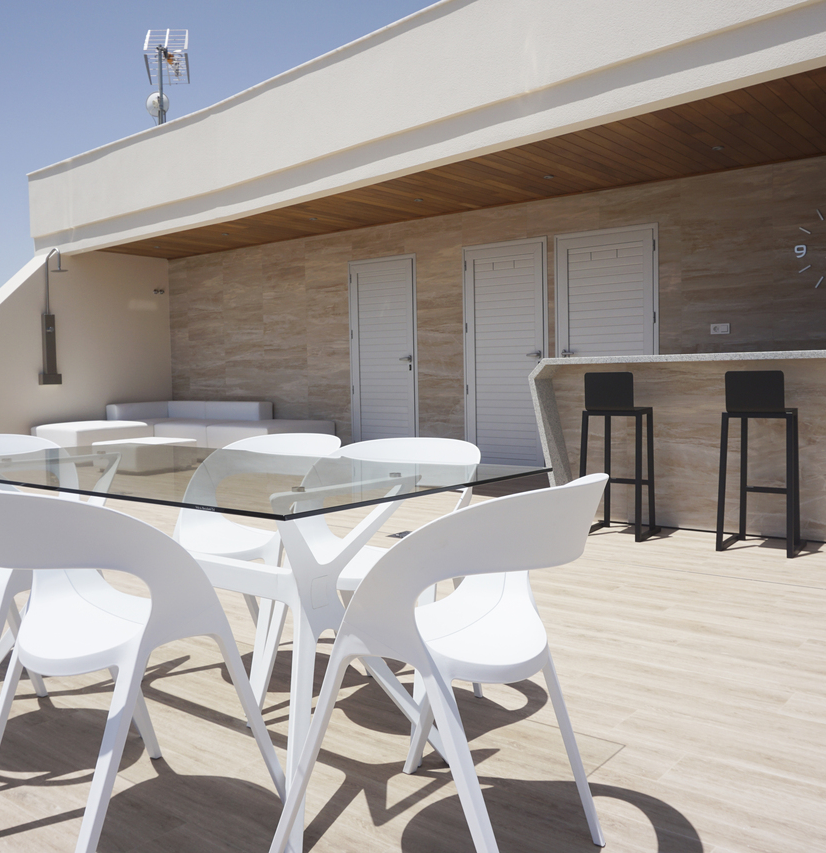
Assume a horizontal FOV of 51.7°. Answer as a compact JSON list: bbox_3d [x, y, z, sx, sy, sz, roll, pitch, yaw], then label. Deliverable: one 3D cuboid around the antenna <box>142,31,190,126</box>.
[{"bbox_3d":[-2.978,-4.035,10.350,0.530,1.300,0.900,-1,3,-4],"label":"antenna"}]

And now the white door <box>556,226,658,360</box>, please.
[{"bbox_3d":[1.760,-0.666,7.796,1.006,2.251,0.080,1,4,37],"label":"white door"}]

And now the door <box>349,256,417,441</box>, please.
[{"bbox_3d":[-0.329,-0.713,9.358,0.955,2.251,0.080,1,4,37],"label":"door"}]

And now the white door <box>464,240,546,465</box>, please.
[{"bbox_3d":[0.905,-0.685,8.435,0.966,2.251,0.080,1,4,37],"label":"white door"}]

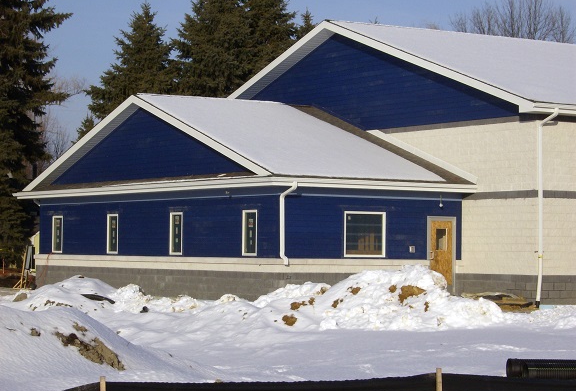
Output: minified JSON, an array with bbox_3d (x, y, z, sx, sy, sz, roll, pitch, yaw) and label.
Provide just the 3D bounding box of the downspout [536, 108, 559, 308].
[{"bbox_3d":[6.762,0.325,43.209,0.170,5.200,0.700,2,-2,-32],"label":"downspout"}]

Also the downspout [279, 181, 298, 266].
[{"bbox_3d":[0.024,0.729,42.811,0.120,2.173,0.710,2,-2,-32],"label":"downspout"}]

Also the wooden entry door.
[{"bbox_3d":[4.206,1.666,45.853,0.830,1.900,0.050,2,-2,-32],"label":"wooden entry door"}]

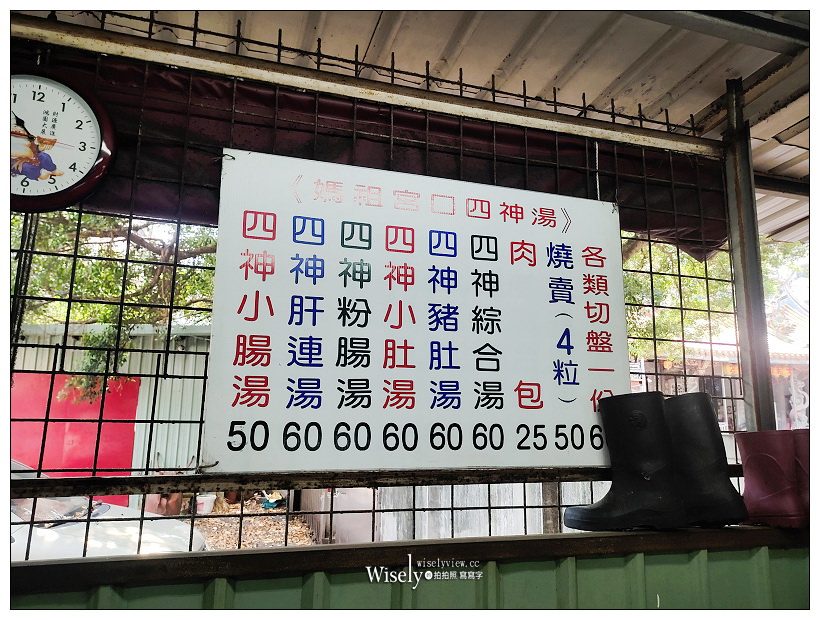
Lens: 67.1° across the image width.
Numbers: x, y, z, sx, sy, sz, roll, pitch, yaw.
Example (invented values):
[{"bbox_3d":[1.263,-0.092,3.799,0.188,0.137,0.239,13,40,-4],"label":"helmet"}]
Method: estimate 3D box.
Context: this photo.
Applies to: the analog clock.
[{"bbox_3d":[-0.758,-0.345,1.240,0.306,0.306,0.050,4,-10,-18],"label":"analog clock"}]

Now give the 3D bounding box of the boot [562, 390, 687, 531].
[{"bbox_3d":[0.519,0.364,1.510,0.306,0.328,0.118,2,-10,-8],"label":"boot"}]

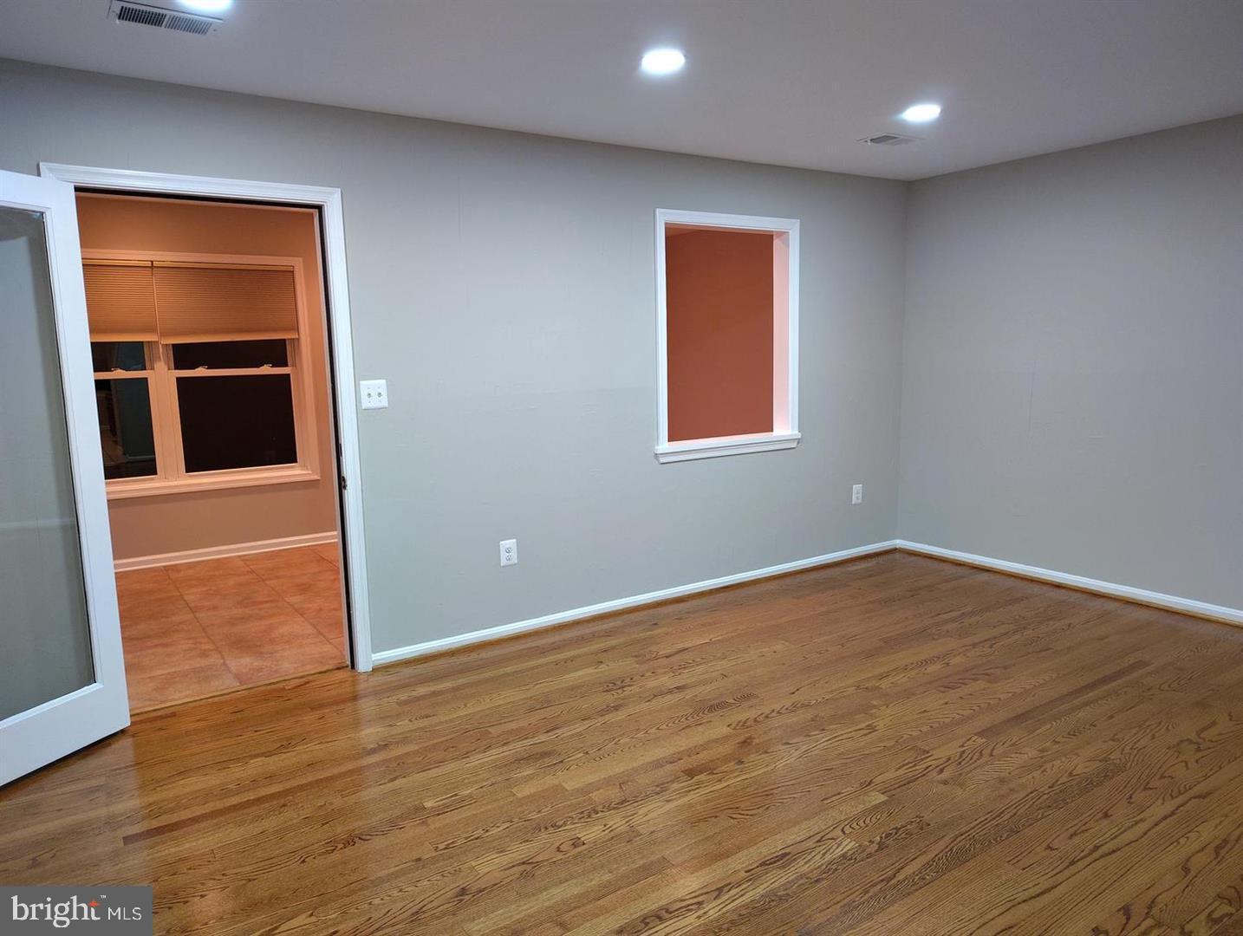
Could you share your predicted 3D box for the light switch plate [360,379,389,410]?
[{"bbox_3d":[-1.077,-0.320,3.761,0.117,0.120,0.012,-7,10,-34],"label":"light switch plate"}]

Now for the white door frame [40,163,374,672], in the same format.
[{"bbox_3d":[-1.610,-0.080,3.500,1.041,2.098,0.144,-7,10,-34],"label":"white door frame"}]

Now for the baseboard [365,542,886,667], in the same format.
[{"bbox_3d":[0.385,0.698,4.891,3.635,0.066,0.015,-7,10,-34],"label":"baseboard"}]

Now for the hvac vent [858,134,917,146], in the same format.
[{"bbox_3d":[1.368,-1.668,4.413,0.284,0.015,0.190,-7,10,-34],"label":"hvac vent"}]

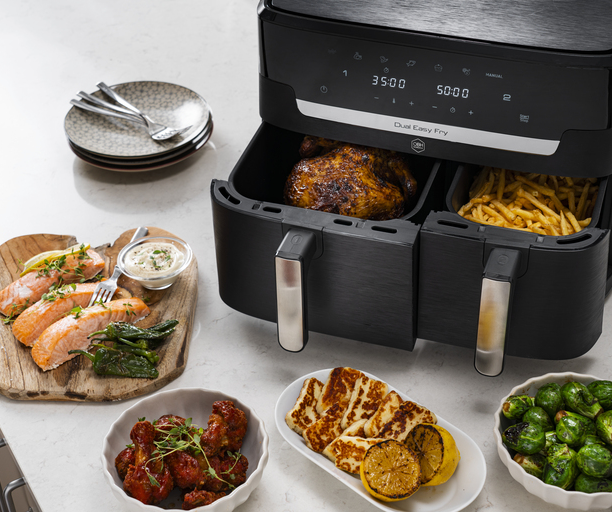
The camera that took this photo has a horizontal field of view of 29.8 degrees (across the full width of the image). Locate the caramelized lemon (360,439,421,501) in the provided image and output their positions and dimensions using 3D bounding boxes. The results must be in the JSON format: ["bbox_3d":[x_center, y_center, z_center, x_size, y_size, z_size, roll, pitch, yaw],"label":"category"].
[{"bbox_3d":[0.072,0.190,1.004,0.054,0.034,0.054,3,68,-7],"label":"caramelized lemon"}]

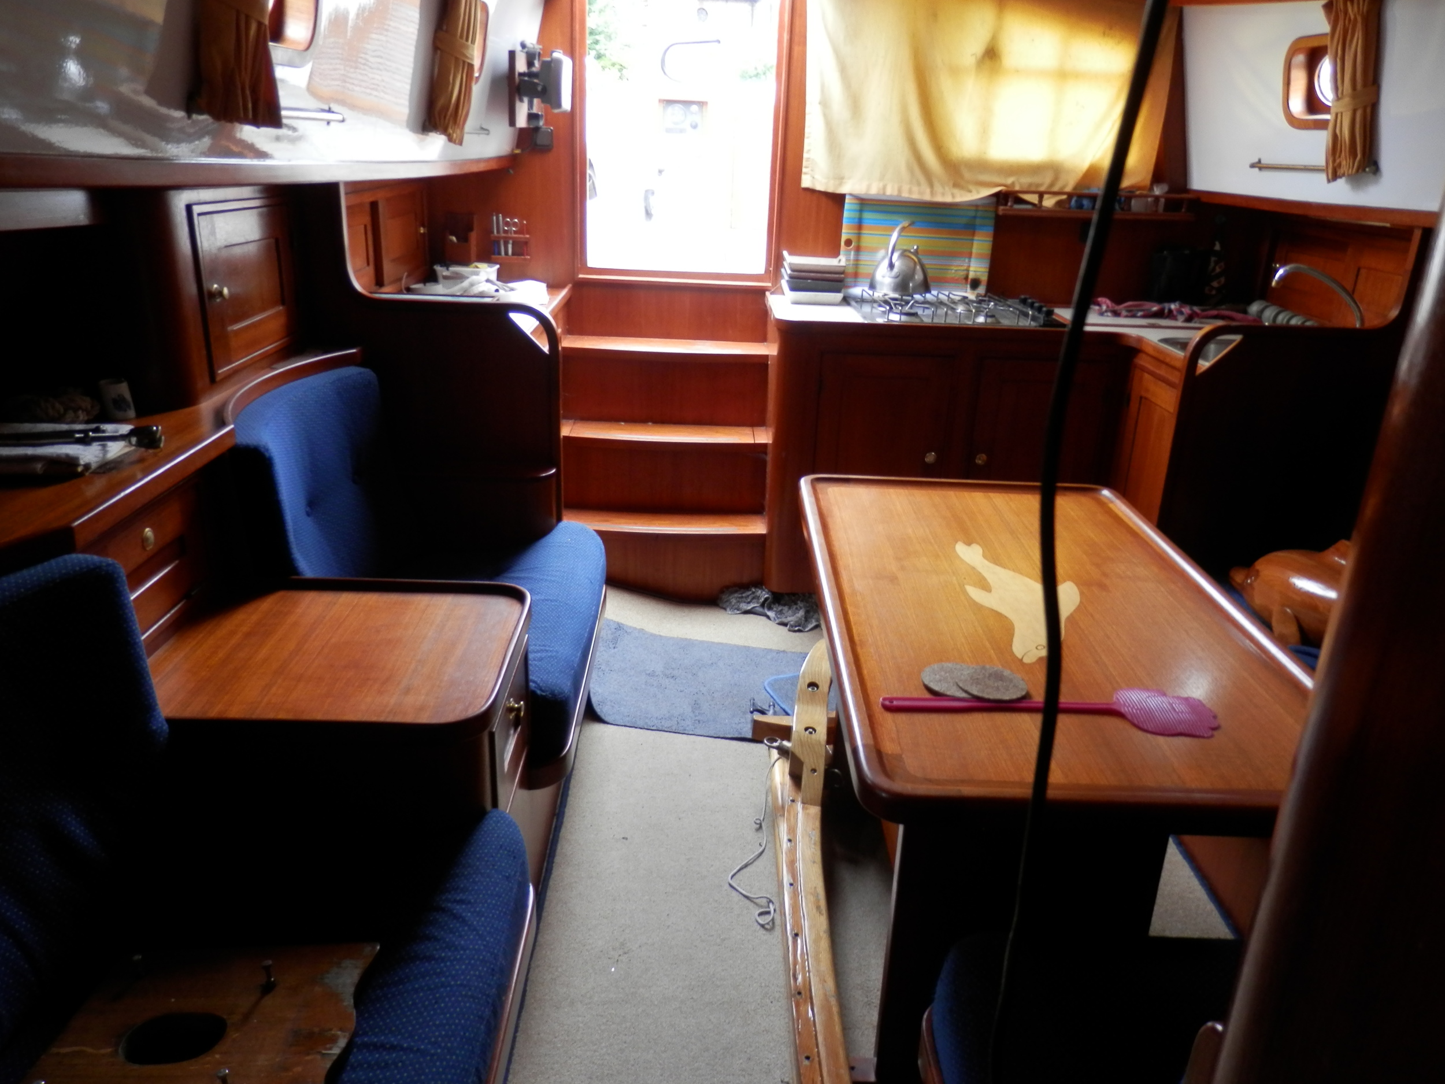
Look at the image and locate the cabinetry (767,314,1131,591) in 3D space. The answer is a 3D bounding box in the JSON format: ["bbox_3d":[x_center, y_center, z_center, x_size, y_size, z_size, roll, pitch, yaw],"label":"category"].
[{"bbox_3d":[0.678,-0.337,3.526,1.040,0.875,0.580,2,22,-1],"label":"cabinetry"}]

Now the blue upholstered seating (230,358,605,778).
[{"bbox_3d":[-0.632,-0.007,2.304,0.740,0.560,0.900,2,22,-1],"label":"blue upholstered seating"}]

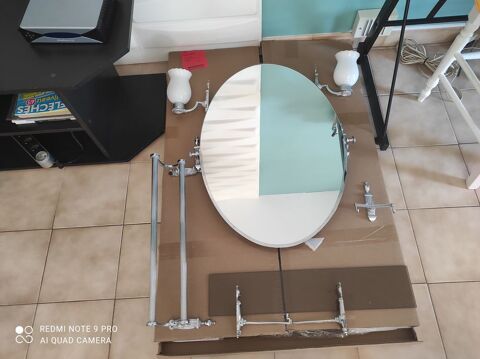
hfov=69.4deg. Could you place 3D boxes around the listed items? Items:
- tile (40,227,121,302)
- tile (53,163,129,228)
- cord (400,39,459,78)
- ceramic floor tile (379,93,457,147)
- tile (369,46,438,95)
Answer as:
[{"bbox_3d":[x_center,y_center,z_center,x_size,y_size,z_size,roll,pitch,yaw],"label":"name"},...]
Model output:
[{"bbox_3d":[-0.687,0.367,1.519,0.323,0.010,0.323,-3,65,1],"label":"tile"},{"bbox_3d":[-0.701,0.075,1.657,0.323,0.010,0.323,-3,65,1],"label":"tile"},{"bbox_3d":[1.035,-0.656,1.890,0.300,0.055,0.160,32,70,16],"label":"cord"},{"bbox_3d":[0.897,-0.307,1.768,0.323,0.010,0.323,-3,65,1],"label":"ceramic floor tile"},{"bbox_3d":[0.883,-0.599,1.905,0.323,0.010,0.323,-3,65,1],"label":"tile"}]

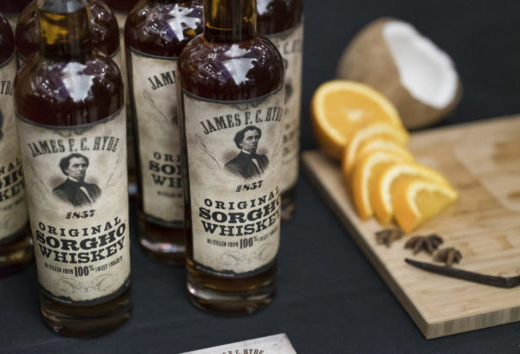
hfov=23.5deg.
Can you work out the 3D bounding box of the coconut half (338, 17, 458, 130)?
[{"bbox_3d":[0.122,-0.089,1.179,0.107,0.079,0.107,48,39,-3],"label":"coconut half"}]

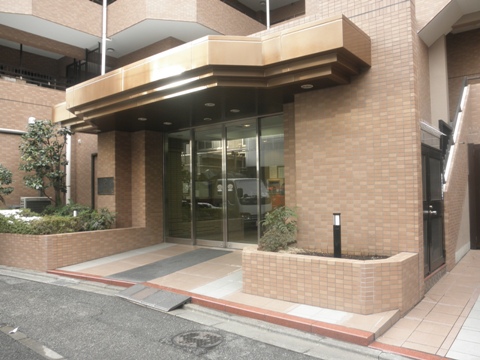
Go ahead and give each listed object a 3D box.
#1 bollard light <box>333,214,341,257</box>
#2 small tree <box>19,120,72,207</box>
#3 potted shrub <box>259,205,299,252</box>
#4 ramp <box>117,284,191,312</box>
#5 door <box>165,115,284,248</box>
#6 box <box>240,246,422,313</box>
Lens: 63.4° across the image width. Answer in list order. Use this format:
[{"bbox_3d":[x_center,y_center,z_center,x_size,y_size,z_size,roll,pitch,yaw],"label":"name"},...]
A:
[{"bbox_3d":[1.252,0.723,4.980,0.095,0.600,0.095,-3,-2,39],"label":"bollard light"},{"bbox_3d":[-4.603,-0.143,9.189,1.250,2.560,1.200,-3,-2,39],"label":"small tree"},{"bbox_3d":[0.559,0.709,5.571,0.600,0.680,0.580,-3,-2,39],"label":"potted shrub"},{"bbox_3d":[-1.230,1.618,5.387,1.260,0.100,0.400,-3,-2,39],"label":"ramp"},{"bbox_3d":[-0.389,0.125,8.113,3.620,2.590,0.120,-3,-2,39],"label":"door"},{"bbox_3d":[1.147,1.211,5.030,2.000,0.560,1.120,-3,-2,39],"label":"box"}]

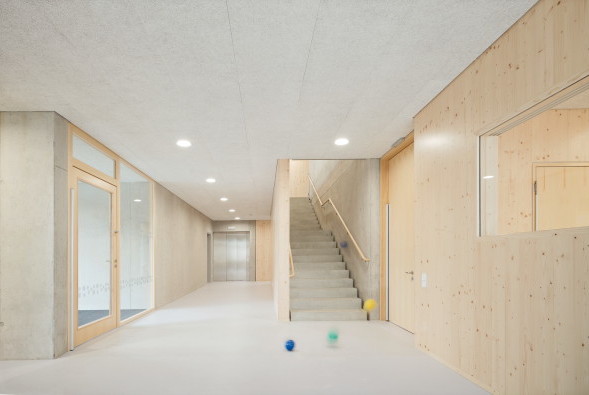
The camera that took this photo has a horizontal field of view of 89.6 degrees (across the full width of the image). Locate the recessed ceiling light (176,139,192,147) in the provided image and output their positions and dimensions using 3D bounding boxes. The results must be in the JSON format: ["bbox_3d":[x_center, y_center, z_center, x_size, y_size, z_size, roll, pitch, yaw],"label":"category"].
[{"bbox_3d":[-1.616,-0.792,4.350,0.205,0.040,0.205,0,-5,0],"label":"recessed ceiling light"}]

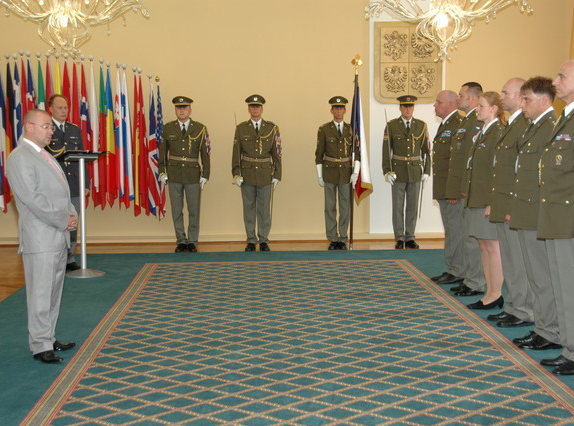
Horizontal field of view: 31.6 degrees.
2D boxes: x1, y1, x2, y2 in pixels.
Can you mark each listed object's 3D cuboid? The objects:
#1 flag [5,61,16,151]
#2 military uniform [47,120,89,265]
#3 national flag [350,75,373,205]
[{"bbox_3d":[-3.460,-1.008,12.685,0.144,1.804,0.200,-1,5,-2],"label":"flag"},{"bbox_3d":[-2.343,-0.204,10.836,0.520,1.564,0.340,-3,5,-26],"label":"military uniform"},{"bbox_3d":[0.918,-0.896,12.484,0.310,1.611,0.200,-1,4,-2],"label":"national flag"}]

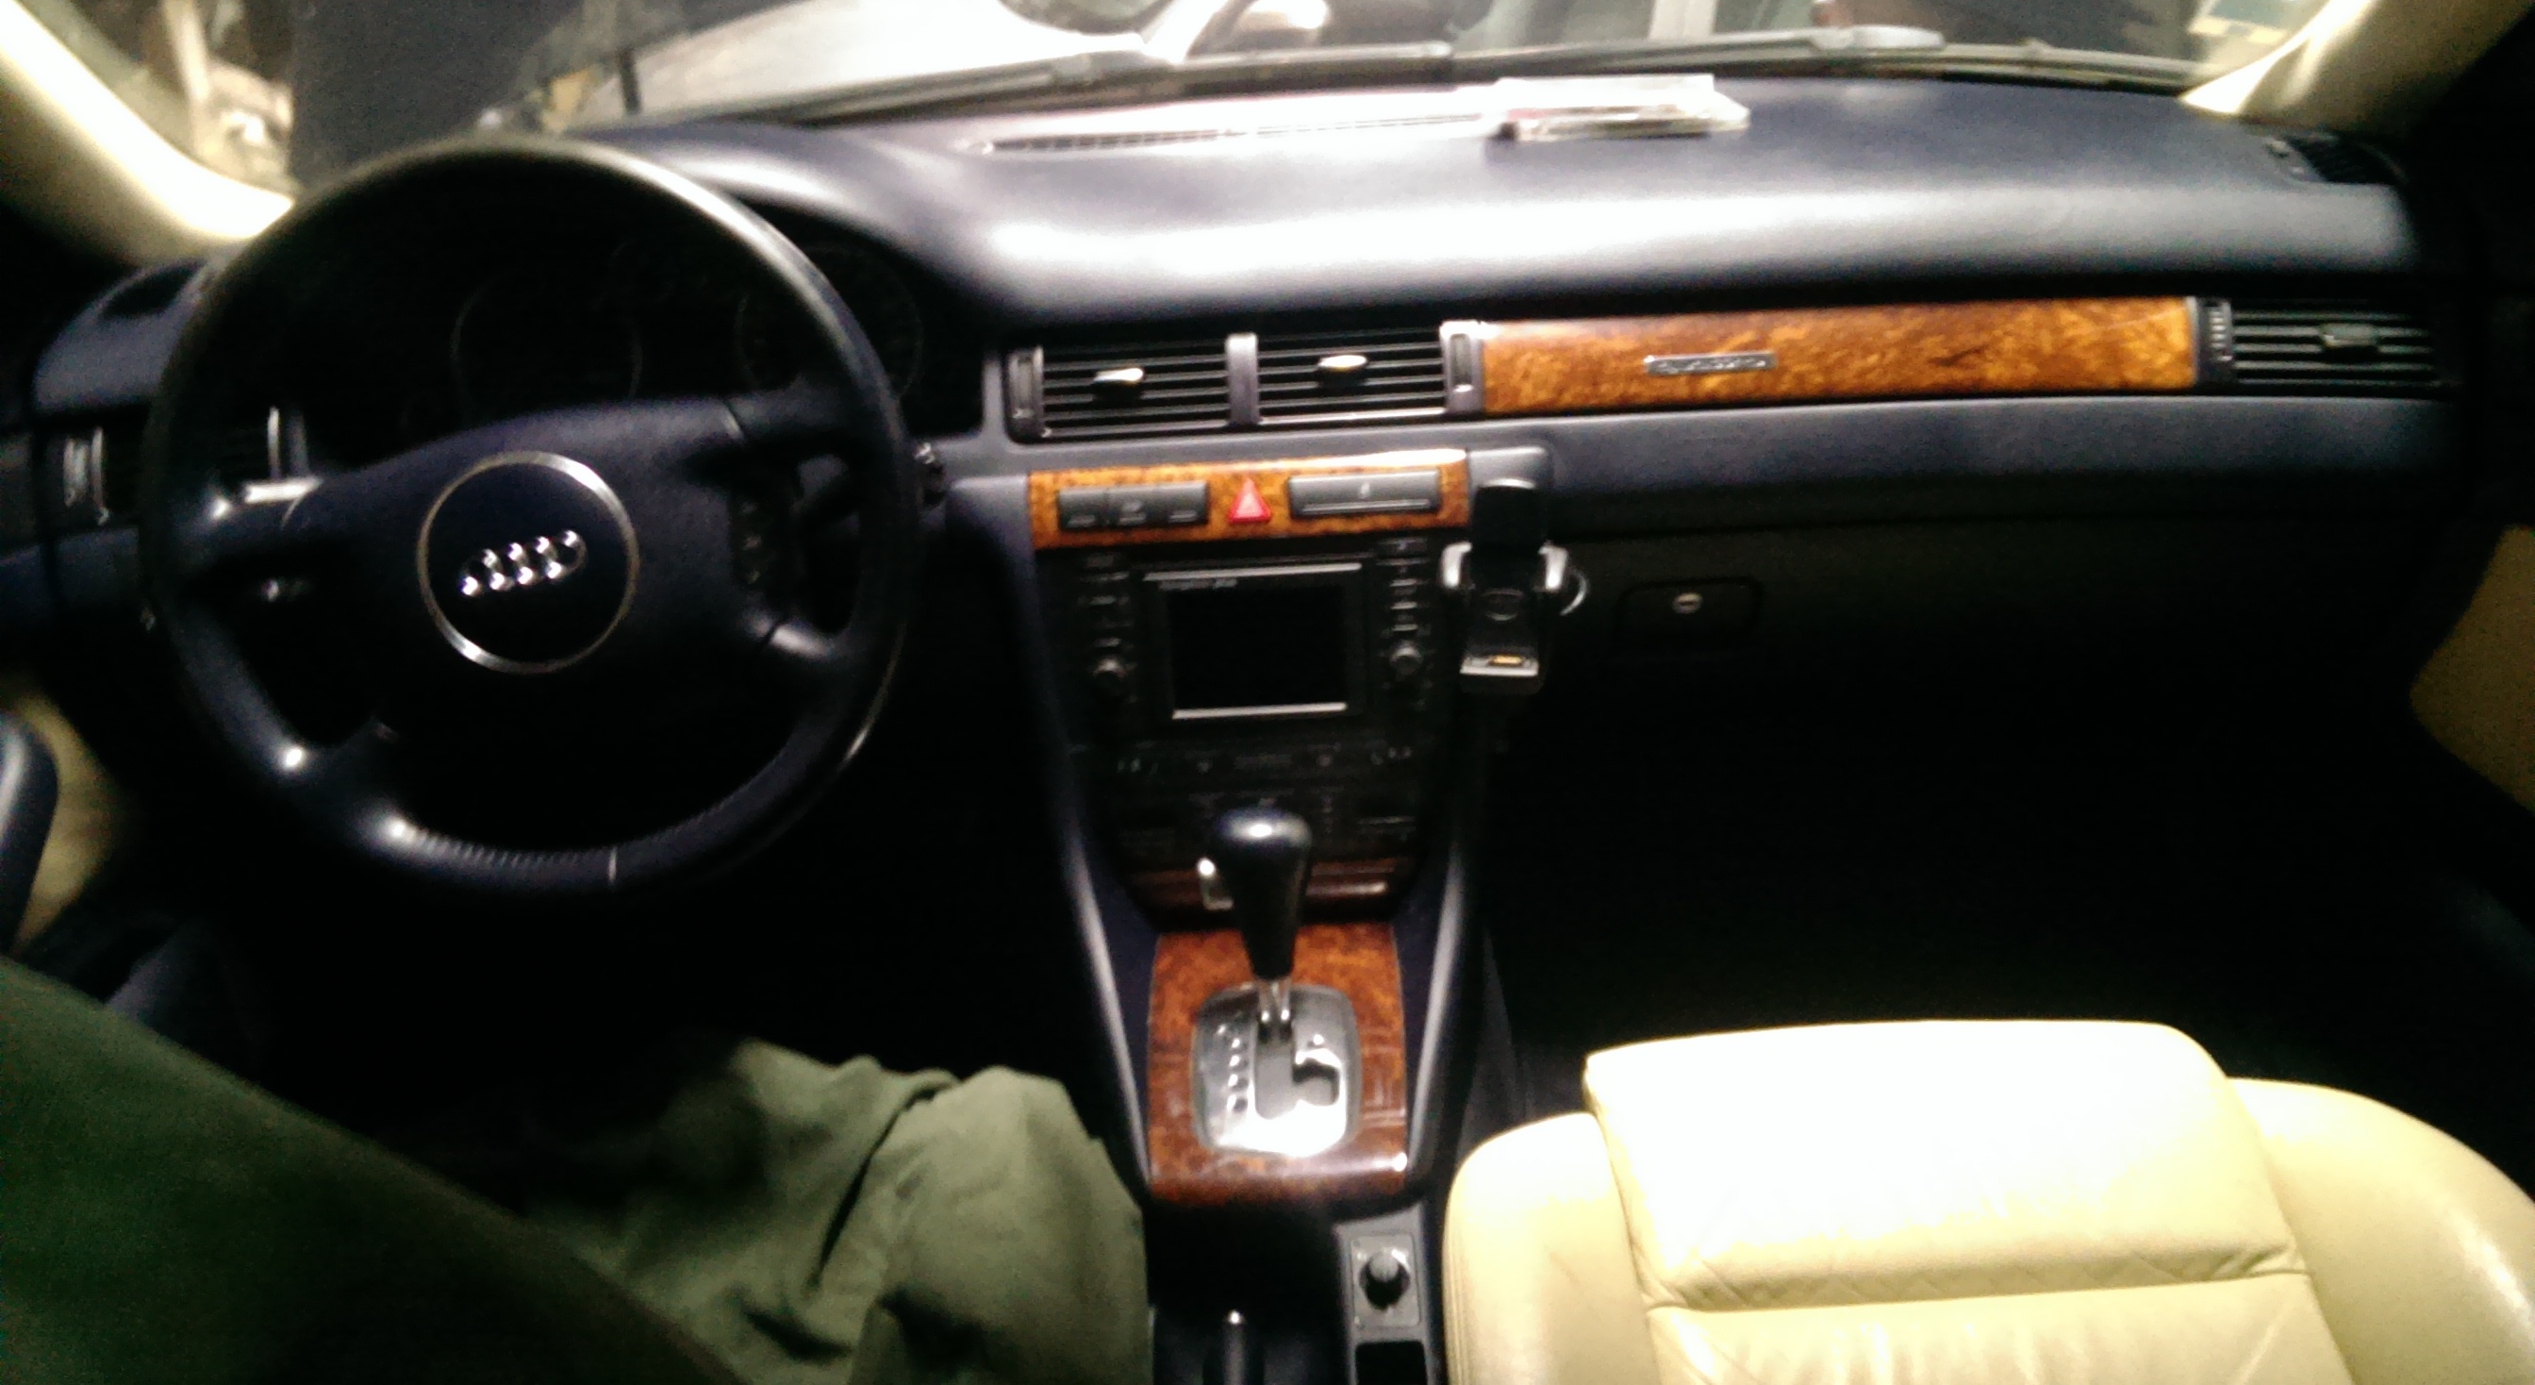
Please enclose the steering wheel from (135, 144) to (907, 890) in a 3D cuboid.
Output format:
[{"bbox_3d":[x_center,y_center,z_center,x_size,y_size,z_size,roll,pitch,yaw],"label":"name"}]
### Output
[{"bbox_3d":[-0.368,-0.083,0.964,0.385,0.385,0.090,-3,8,-1],"label":"steering wheel"}]

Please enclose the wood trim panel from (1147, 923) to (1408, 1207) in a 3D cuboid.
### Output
[{"bbox_3d":[0.004,0.185,0.945,0.128,0.028,0.165,-3,38,0],"label":"wood trim panel"}]

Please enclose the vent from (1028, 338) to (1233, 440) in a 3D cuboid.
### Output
[{"bbox_3d":[-0.076,-0.171,1.055,0.114,0.052,0.035,-3,16,0],"label":"vent"}]

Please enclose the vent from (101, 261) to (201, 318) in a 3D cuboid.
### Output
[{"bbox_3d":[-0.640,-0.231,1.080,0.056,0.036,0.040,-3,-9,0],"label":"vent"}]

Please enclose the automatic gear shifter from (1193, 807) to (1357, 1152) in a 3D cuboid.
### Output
[{"bbox_3d":[0.004,0.136,0.926,0.082,0.143,0.115,-3,27,0],"label":"automatic gear shifter"}]

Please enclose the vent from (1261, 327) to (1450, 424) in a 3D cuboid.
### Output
[{"bbox_3d":[0.047,-0.176,1.055,0.107,0.051,0.035,-3,16,0],"label":"vent"}]

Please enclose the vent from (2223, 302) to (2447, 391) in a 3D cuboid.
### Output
[{"bbox_3d":[0.582,-0.188,1.030,0.114,0.051,0.035,1,17,9],"label":"vent"}]

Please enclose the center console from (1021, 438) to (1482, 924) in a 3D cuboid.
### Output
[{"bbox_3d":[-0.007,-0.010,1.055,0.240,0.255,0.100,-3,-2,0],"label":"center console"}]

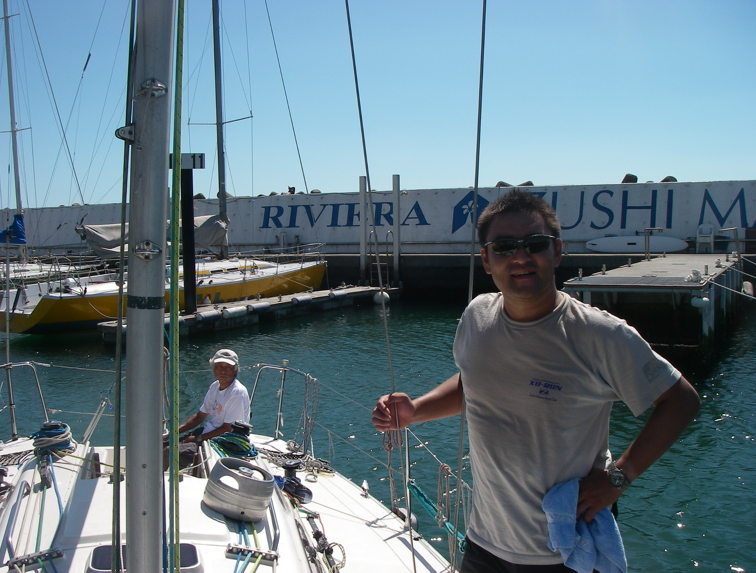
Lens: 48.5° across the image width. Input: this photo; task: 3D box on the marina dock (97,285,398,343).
[{"bbox_3d":[-3.538,0.723,26.206,2.100,0.520,13.300,1,4,27],"label":"marina dock"}]

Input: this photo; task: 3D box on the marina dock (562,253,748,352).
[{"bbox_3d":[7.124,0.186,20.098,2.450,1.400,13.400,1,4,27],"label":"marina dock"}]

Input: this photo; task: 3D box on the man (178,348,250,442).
[{"bbox_3d":[-1.381,1.083,6.537,0.780,1.150,0.620,-5,5,-44],"label":"man"}]

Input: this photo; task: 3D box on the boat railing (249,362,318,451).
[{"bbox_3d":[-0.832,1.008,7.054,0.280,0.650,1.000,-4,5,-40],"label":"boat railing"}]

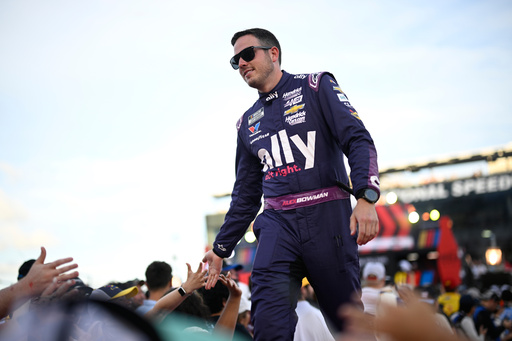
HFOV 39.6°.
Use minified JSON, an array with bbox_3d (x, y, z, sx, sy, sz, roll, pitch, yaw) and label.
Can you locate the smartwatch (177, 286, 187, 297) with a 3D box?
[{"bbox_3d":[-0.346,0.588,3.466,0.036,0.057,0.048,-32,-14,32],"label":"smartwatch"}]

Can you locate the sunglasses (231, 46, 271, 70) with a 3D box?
[{"bbox_3d":[-0.006,-0.442,2.820,0.150,0.050,0.145,-7,-9,-43],"label":"sunglasses"}]

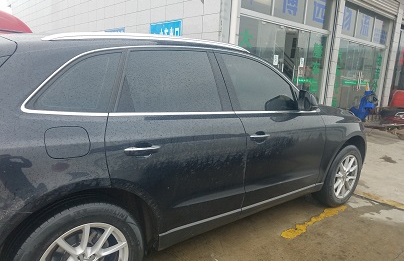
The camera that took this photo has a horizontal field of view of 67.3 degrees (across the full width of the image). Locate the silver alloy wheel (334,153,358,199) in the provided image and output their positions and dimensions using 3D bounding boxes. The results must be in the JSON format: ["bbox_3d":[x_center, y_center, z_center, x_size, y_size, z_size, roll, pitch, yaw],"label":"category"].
[{"bbox_3d":[1.530,0.489,3.397,0.490,0.490,0.190,-5,14,-37],"label":"silver alloy wheel"}]

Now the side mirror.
[{"bbox_3d":[0.877,-0.255,2.539,0.175,0.168,0.215,-6,14,-38],"label":"side mirror"}]

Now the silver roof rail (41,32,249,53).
[{"bbox_3d":[-0.221,-0.592,2.068,1.600,0.107,0.075,-7,15,-38],"label":"silver roof rail"}]

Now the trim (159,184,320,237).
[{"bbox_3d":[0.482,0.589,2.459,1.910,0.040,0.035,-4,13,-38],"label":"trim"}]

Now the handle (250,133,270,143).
[{"bbox_3d":[0.435,0.049,2.265,0.219,0.043,0.053,-6,14,-38],"label":"handle"}]

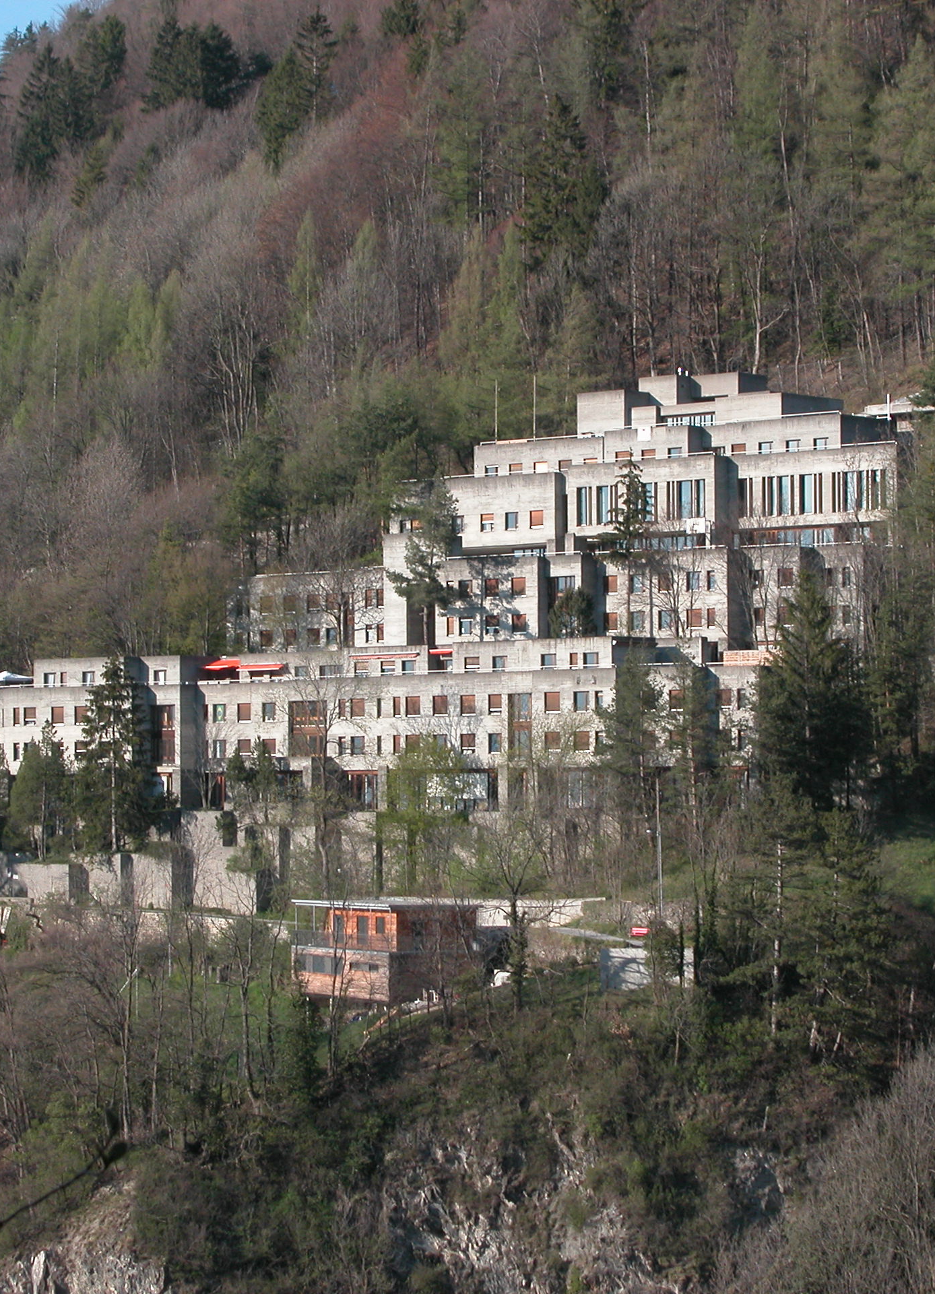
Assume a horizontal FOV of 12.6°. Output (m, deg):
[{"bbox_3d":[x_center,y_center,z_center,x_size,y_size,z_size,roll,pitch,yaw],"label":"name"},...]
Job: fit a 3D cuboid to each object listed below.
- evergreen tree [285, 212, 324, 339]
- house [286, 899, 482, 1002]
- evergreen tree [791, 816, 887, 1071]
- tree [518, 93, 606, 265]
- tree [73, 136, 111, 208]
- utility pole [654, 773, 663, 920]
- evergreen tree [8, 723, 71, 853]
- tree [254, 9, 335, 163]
[{"bbox_3d":[-17.020,-38.810,442.000,4.080,13.360,4.080,0,-2,0],"label":"evergreen tree"},{"bbox_3d":[-5.376,20.105,279.100,6.800,6.600,12.500,1,-3,-32],"label":"house"},{"bbox_3d":[21.689,17.092,247.000,5.894,15.398,5.894,0,-2,0],"label":"evergreen tree"},{"bbox_3d":[9.550,-47.350,432.000,9.070,17.870,9.070,0,-2,0],"label":"tree"},{"bbox_3d":[-48.464,-60.949,545.000,4.855,9.107,4.855,0,-2,0],"label":"tree"},{"bbox_3d":[12.289,13.088,272.000,0.300,9.800,0.300,-3,-2,0],"label":"utility pole"},{"bbox_3d":[-32.830,10.805,325.000,4.963,10.026,4.963,0,-2,0],"label":"evergreen tree"},{"bbox_3d":[-21.342,-68.493,520.000,10.092,19.216,10.092,0,-2,0],"label":"tree"}]

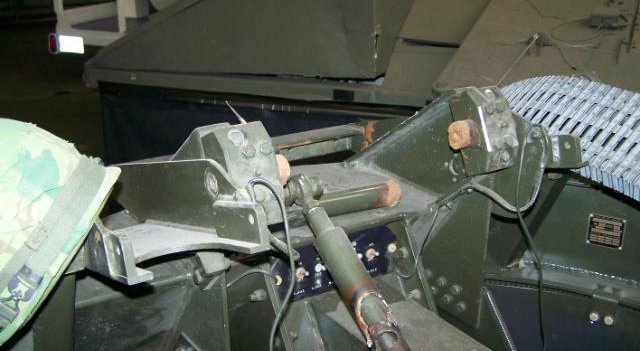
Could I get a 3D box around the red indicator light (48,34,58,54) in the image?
[{"bbox_3d":[-2.464,-1.218,6.500,0.125,0.180,0.060,10,21,28],"label":"red indicator light"}]

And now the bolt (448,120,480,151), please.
[{"bbox_3d":[0.200,-0.056,0.985,0.026,0.039,0.039,-12,21,-32],"label":"bolt"}]

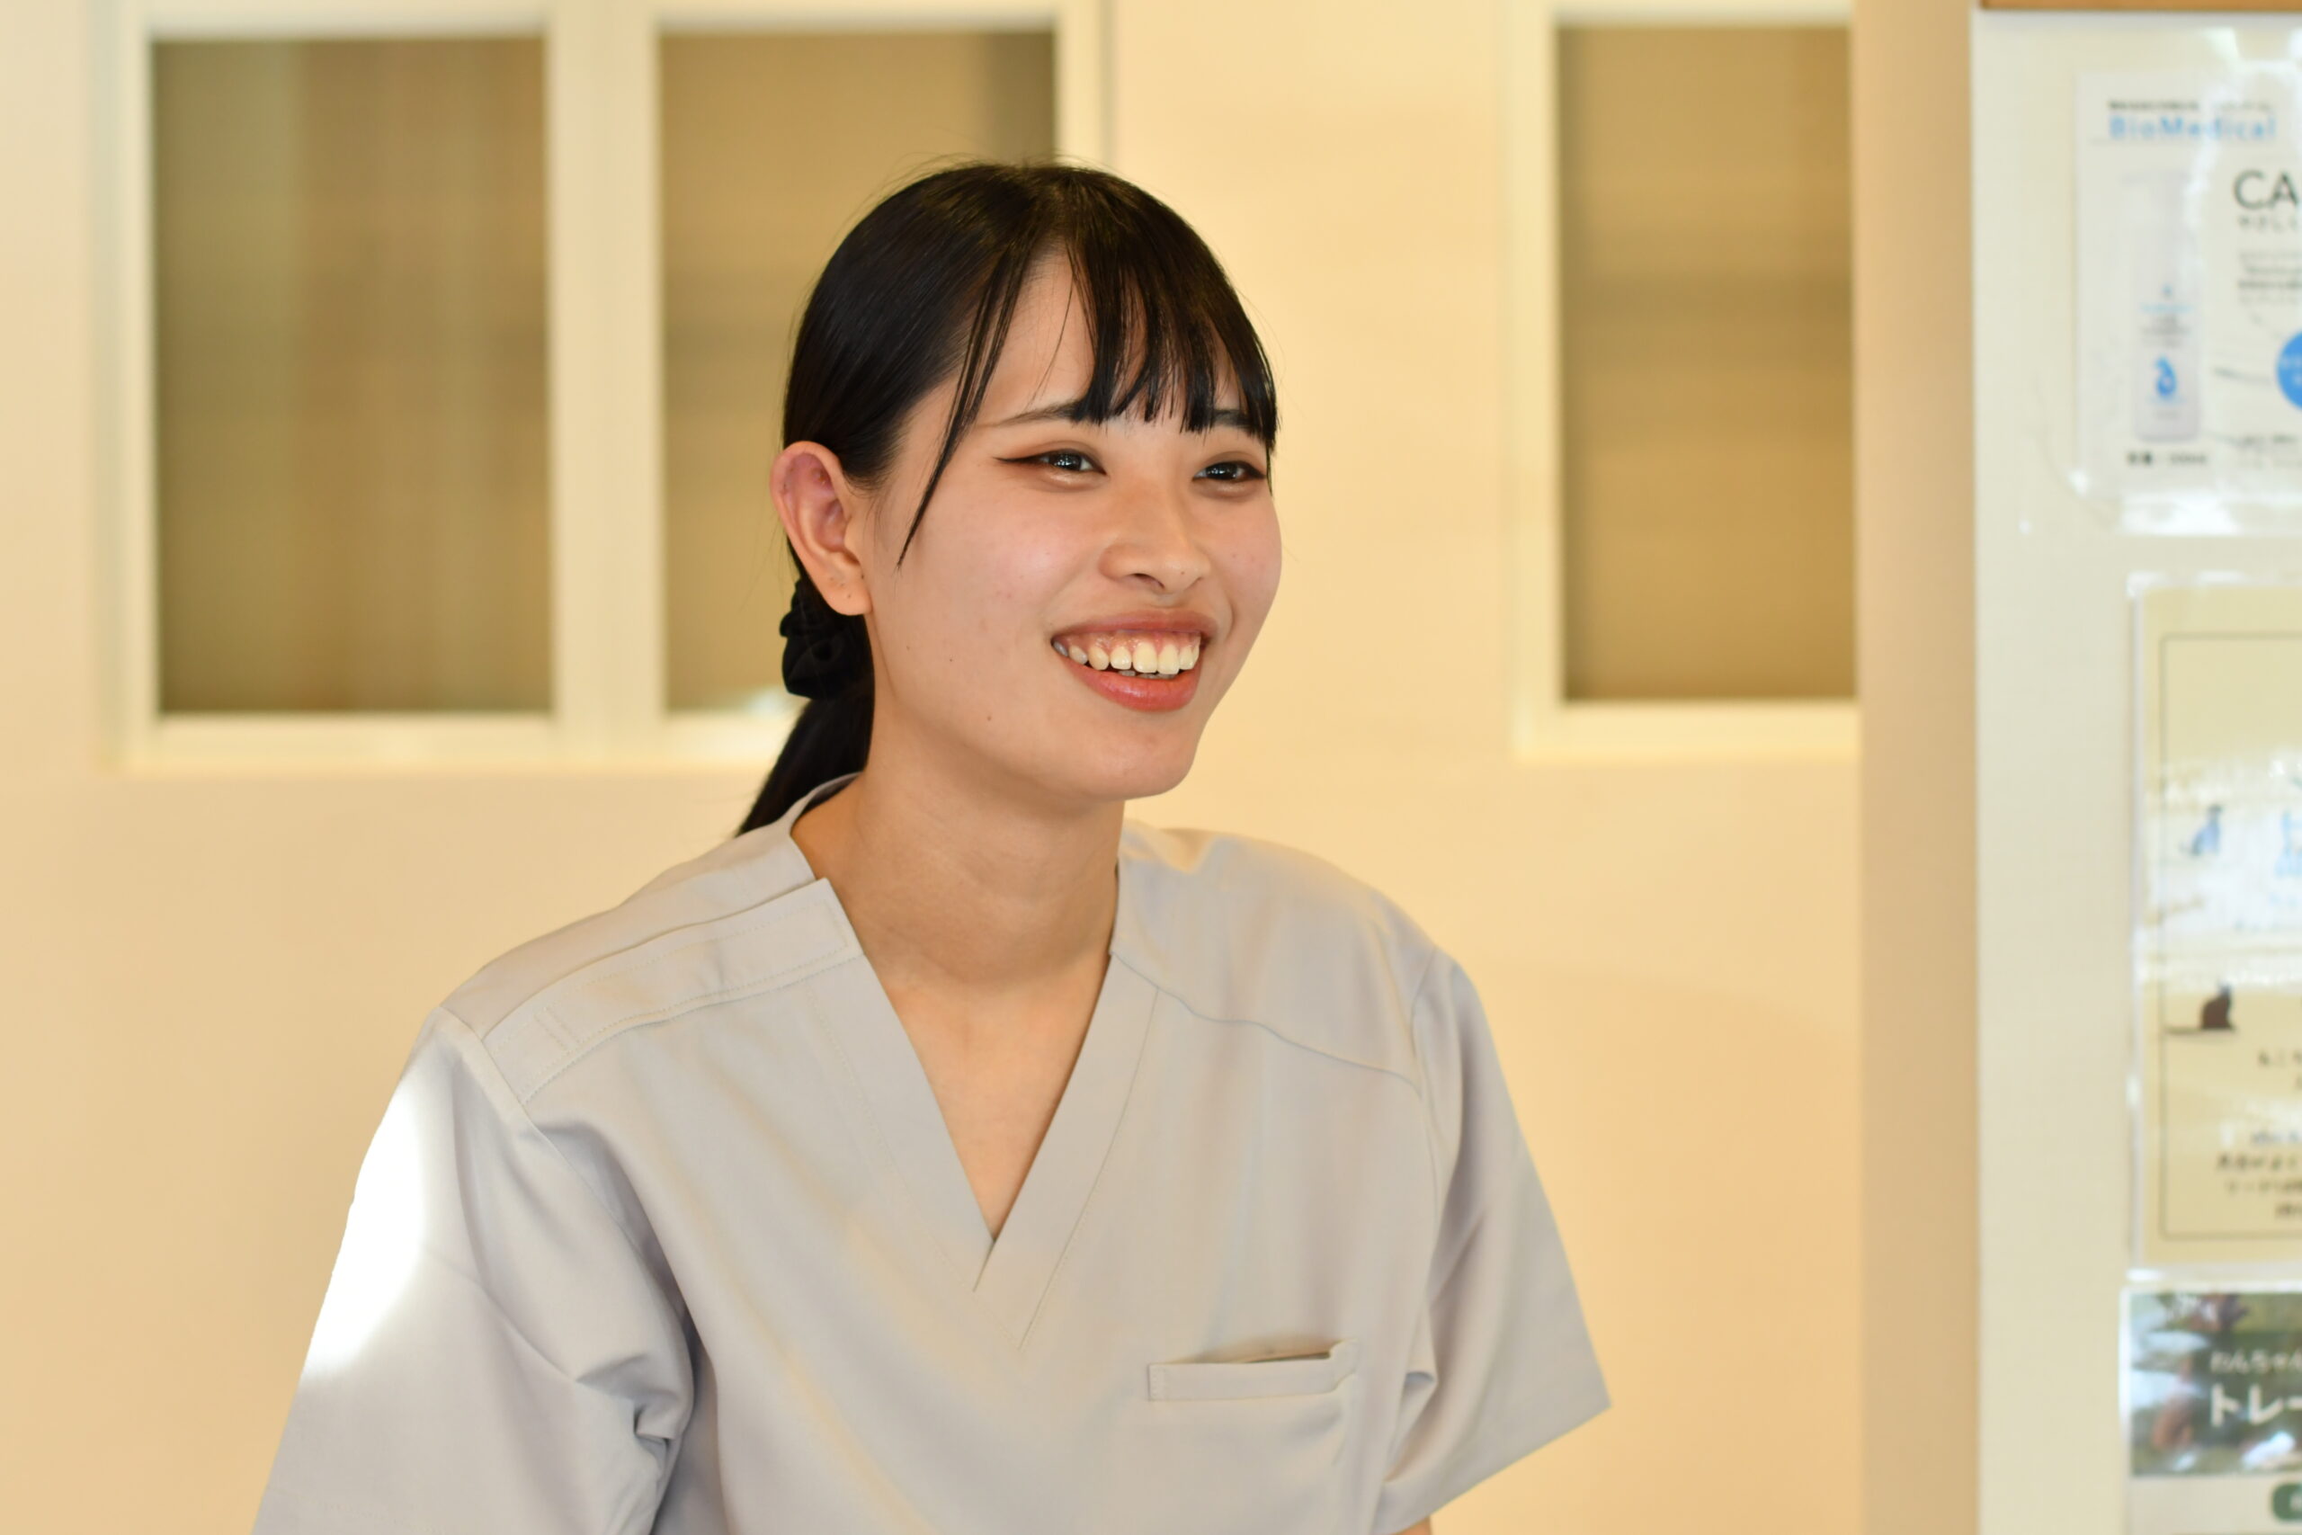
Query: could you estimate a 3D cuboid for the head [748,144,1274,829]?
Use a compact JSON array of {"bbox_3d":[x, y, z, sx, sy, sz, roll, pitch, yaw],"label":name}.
[{"bbox_3d":[-0.050,-0.100,1.720,0.168,0.236,0.235,0,0,-35],"label":"head"}]

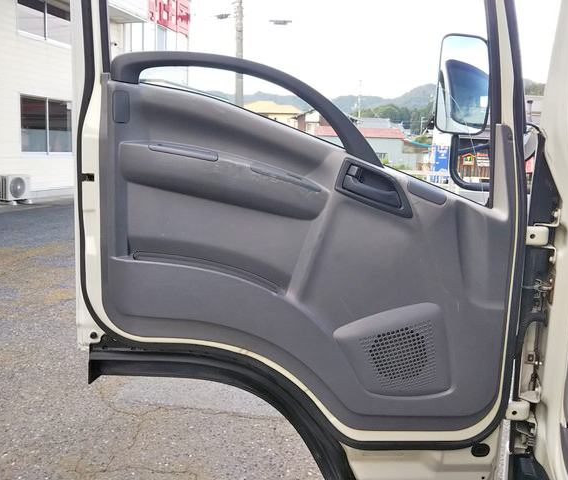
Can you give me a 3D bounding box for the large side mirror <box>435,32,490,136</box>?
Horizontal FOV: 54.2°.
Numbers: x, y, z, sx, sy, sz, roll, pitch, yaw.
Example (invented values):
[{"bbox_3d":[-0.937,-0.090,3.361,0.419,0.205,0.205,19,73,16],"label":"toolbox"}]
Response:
[{"bbox_3d":[0.597,-0.519,1.850,0.185,0.330,0.080,0,10,-6],"label":"large side mirror"}]

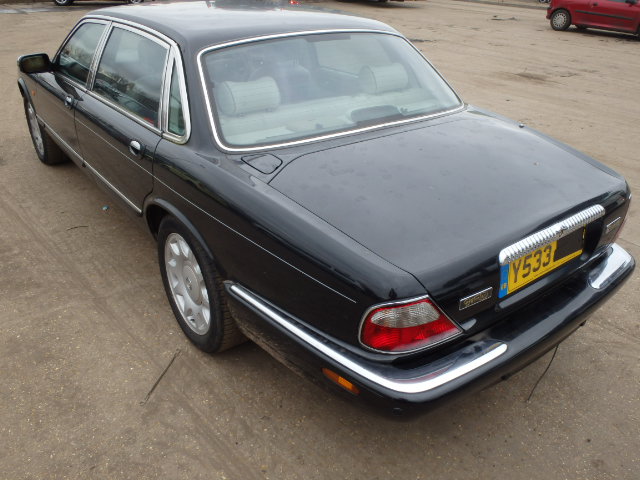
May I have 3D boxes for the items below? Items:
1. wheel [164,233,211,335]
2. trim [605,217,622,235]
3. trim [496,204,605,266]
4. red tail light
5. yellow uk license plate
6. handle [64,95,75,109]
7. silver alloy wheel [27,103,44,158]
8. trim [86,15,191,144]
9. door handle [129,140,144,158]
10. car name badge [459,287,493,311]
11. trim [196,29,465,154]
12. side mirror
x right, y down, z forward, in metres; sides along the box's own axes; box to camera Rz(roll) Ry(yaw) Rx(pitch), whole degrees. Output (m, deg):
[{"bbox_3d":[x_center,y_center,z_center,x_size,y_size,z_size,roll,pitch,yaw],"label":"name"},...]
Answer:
[{"bbox_3d":[-0.536,0.180,2.369,0.170,0.470,0.470,-19,34,-33],"label":"wheel"},{"bbox_3d":[1.139,-0.050,2.011,0.134,0.037,0.012,-21,26,-38],"label":"trim"},{"bbox_3d":[0.796,-0.036,1.738,0.640,0.058,0.050,-19,34,-33],"label":"trim"},{"bbox_3d":[0.253,0.219,1.453,0.310,0.170,0.150,-12,31,-25],"label":"red tail light"},{"bbox_3d":[0.785,0.067,1.805,0.520,0.111,0.012,-19,24,-33],"label":"yellow uk license plate"},{"bbox_3d":[-1.463,-0.805,3.030,0.045,0.070,0.150,-19,34,-33],"label":"handle"},{"bbox_3d":[-2.357,-0.968,4.452,0.170,0.470,0.470,-19,34,-33],"label":"silver alloy wheel"},{"bbox_3d":[-0.879,-0.804,2.476,0.100,0.420,1.500,11,15,-44],"label":"trim"},{"bbox_3d":[-0.805,-0.396,2.274,0.045,0.070,0.150,-19,34,-33],"label":"door handle"},{"bbox_3d":[0.464,0.176,1.546,0.134,0.037,0.012,-16,23,-28],"label":"car name badge"},{"bbox_3d":[0.098,-0.750,2.404,1.460,0.110,0.500,-19,72,-33],"label":"trim"},{"bbox_3d":[-1.810,-1.121,3.279,0.200,0.125,0.120,-19,34,-33],"label":"side mirror"}]

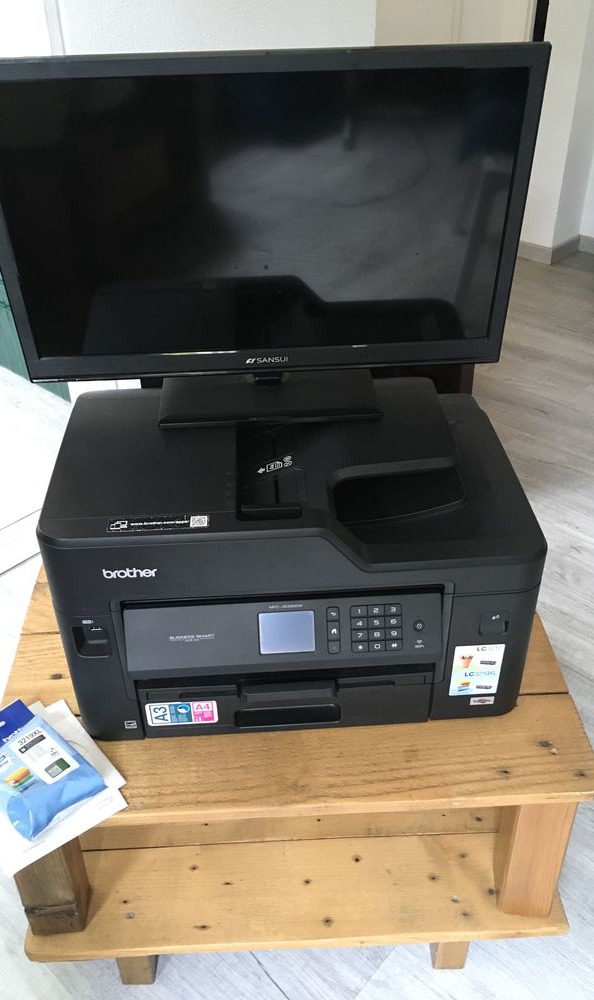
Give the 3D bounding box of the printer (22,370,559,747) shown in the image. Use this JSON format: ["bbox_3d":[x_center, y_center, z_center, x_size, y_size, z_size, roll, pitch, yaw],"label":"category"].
[{"bbox_3d":[-0.011,0.045,1.083,0.530,0.300,0.385,-3,33,-4],"label":"printer"}]

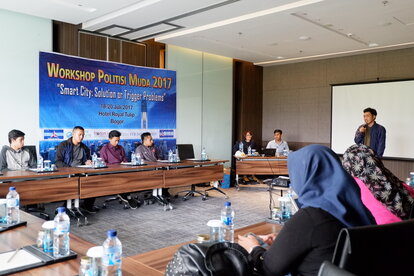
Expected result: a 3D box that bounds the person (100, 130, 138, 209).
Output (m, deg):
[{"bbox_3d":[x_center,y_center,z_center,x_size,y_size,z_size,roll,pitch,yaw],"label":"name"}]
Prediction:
[{"bbox_3d":[-1.491,0.514,6.039,0.720,1.270,0.550,2,2,44],"label":"person"}]

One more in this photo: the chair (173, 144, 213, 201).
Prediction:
[{"bbox_3d":[-0.264,0.634,6.913,0.650,1.000,0.620,2,2,44],"label":"chair"}]

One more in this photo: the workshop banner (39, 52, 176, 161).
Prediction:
[{"bbox_3d":[-1.570,-0.390,6.511,0.040,1.850,2.704,2,2,44],"label":"workshop banner"}]

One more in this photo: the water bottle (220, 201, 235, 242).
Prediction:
[{"bbox_3d":[0.110,0.434,1.916,0.066,0.215,0.066,0,2,0],"label":"water bottle"}]

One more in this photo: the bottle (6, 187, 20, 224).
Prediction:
[{"bbox_3d":[-1.191,0.411,2.262,0.067,0.219,0.067,2,2,44],"label":"bottle"}]

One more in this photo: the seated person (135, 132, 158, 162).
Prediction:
[{"bbox_3d":[-1.064,0.520,6.447,0.750,1.240,0.550,2,2,44],"label":"seated person"}]

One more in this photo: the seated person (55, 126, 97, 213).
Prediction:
[{"bbox_3d":[-1.994,0.493,5.594,0.680,1.330,0.600,2,2,44],"label":"seated person"}]

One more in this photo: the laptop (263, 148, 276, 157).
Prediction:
[{"bbox_3d":[1.328,0.310,7.720,0.320,0.190,0.240,1,2,6],"label":"laptop"}]

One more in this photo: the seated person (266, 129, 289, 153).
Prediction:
[{"bbox_3d":[1.567,0.467,8.169,0.560,1.290,0.750,1,2,9],"label":"seated person"}]

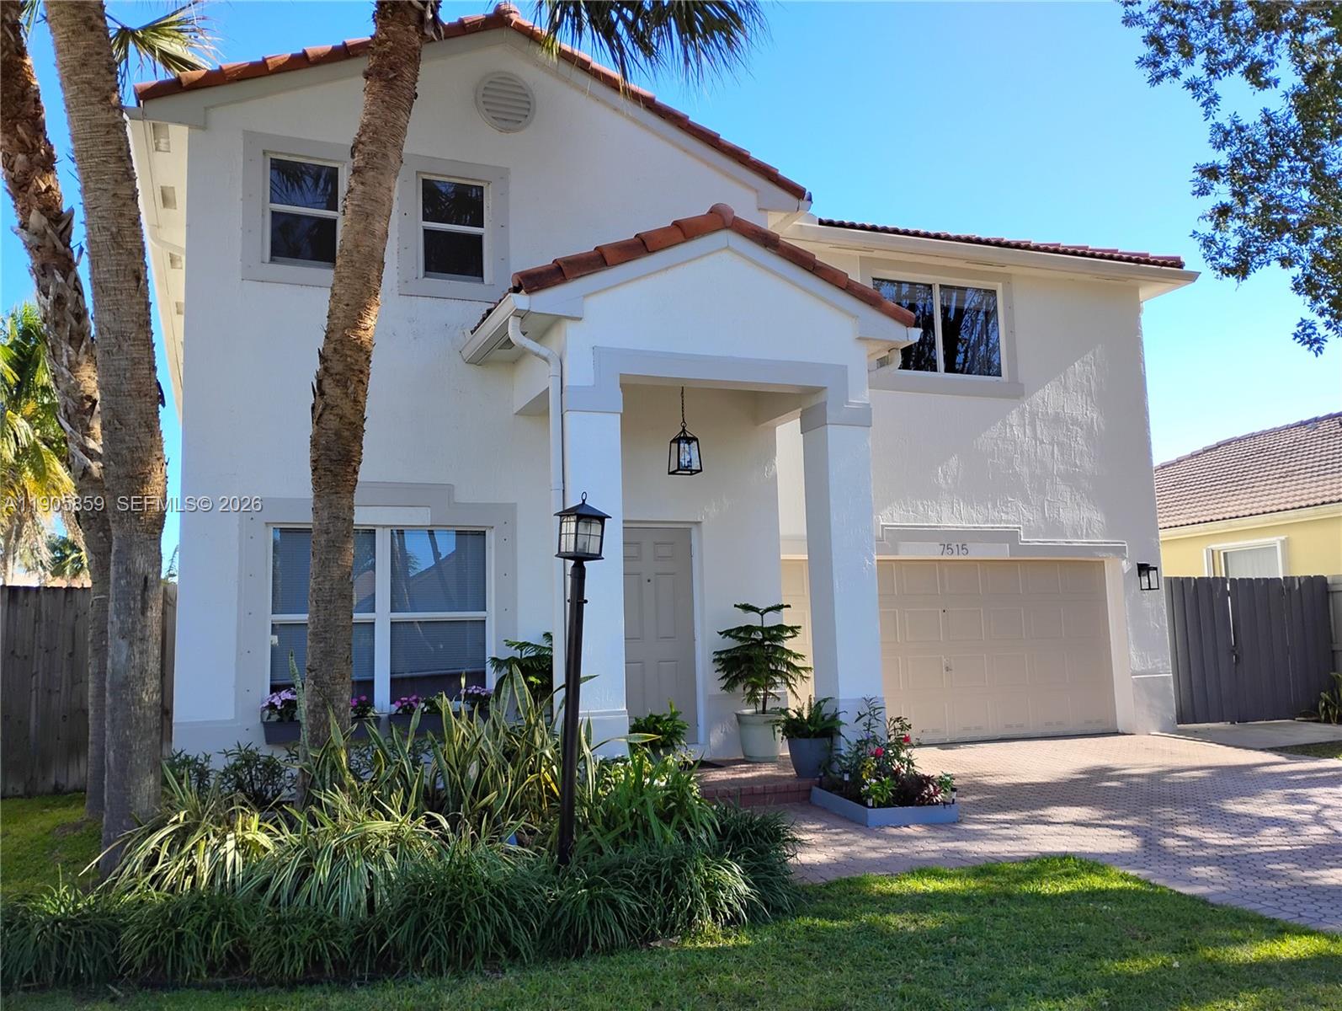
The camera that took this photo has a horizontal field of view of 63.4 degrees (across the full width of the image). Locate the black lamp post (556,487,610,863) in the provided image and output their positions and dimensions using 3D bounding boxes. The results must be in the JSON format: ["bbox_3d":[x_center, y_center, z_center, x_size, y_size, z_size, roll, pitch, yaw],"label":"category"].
[{"bbox_3d":[-0.557,0.994,6.195,0.230,2.165,0.230,8,-10,-33],"label":"black lamp post"}]

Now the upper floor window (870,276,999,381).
[{"bbox_3d":[3.175,-2.117,12.857,1.865,1.180,0.120,1,-7,-23],"label":"upper floor window"}]

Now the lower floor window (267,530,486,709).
[{"bbox_3d":[-2.420,0.944,9.125,1.831,1.566,0.120,1,-7,-23],"label":"lower floor window"}]

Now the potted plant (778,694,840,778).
[{"bbox_3d":[1.155,1.896,8.950,0.500,0.630,0.480,-2,-6,0],"label":"potted plant"}]

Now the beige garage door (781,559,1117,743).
[{"bbox_3d":[3.238,1.711,12.679,4.860,2.130,0.100,1,-7,-23],"label":"beige garage door"}]

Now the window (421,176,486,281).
[{"bbox_3d":[-1.938,-2.481,9.754,0.621,0.944,0.120,1,-7,-23],"label":"window"}]

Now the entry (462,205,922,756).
[{"bbox_3d":[0.212,-0.025,9.352,3.640,4.700,1.780,1,-7,-23],"label":"entry"}]

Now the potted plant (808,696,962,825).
[{"bbox_3d":[1.566,1.864,8.144,0.740,0.850,1.100,0,-7,-11],"label":"potted plant"}]

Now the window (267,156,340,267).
[{"bbox_3d":[-3.126,-2.493,9.259,0.641,0.953,0.120,1,-7,-23],"label":"window"}]

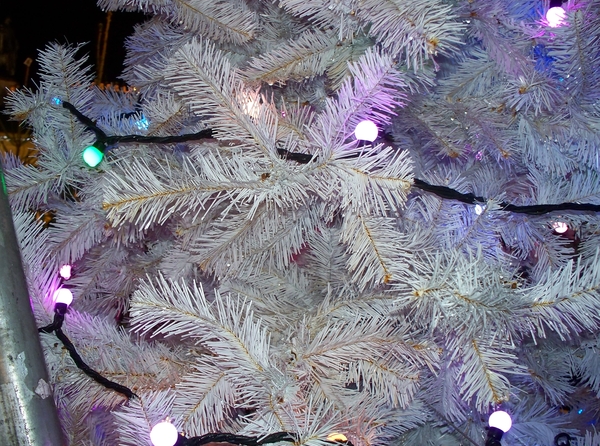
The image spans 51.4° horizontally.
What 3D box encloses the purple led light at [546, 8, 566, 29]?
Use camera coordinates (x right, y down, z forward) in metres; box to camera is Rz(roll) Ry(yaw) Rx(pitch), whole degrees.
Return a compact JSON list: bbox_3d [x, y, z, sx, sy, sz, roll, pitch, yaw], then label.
[{"bbox_3d":[0.329,-0.264,0.799,0.026,0.026,0.026,6,3,0],"label":"purple led light"}]

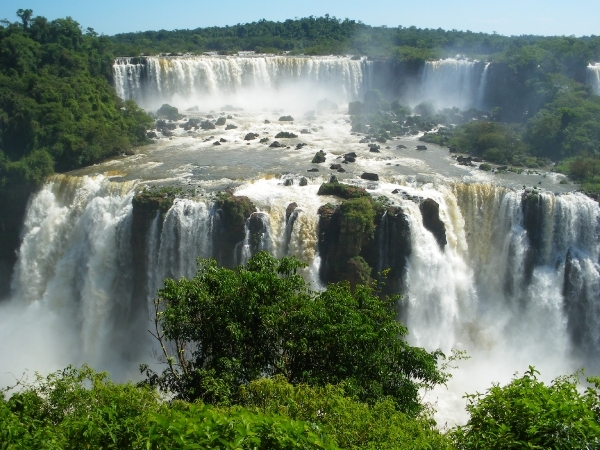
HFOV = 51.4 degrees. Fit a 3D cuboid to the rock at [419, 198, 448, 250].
[{"bbox_3d":[30.680,-0.350,144.500,5.600,11.000,5.000,0,16,0],"label":"rock"}]

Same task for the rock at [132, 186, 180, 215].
[{"bbox_3d":[-33.680,-5.750,146.460,9.800,5.500,6.000,0,16,0],"label":"rock"}]

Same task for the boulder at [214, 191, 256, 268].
[{"bbox_3d":[-15.470,1.080,149.640,9.000,17.000,7.500,0,16,0],"label":"boulder"}]

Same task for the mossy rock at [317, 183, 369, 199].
[{"bbox_3d":[10.250,-8.320,150.480,11.800,2.900,5.500,0,16,0],"label":"mossy rock"}]

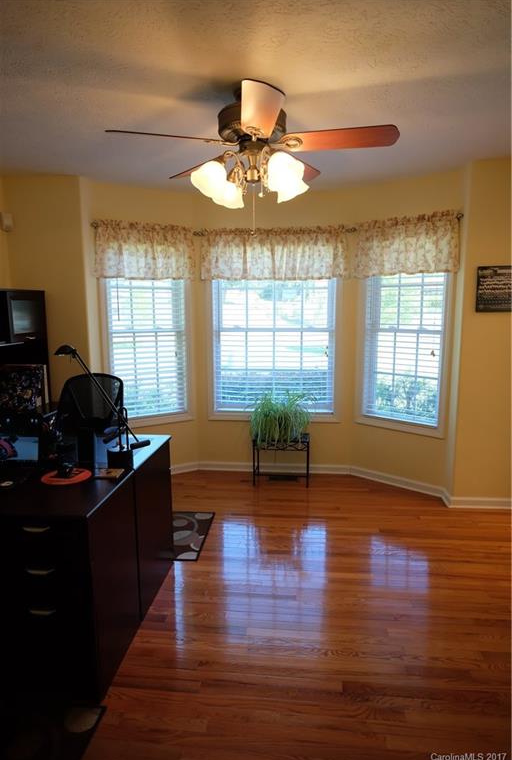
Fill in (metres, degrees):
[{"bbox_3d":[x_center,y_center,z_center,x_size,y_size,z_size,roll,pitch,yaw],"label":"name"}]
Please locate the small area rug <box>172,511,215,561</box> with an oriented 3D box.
[{"bbox_3d":[-0.900,1.018,3.067,1.160,0.012,0.670,1,8,6],"label":"small area rug"}]

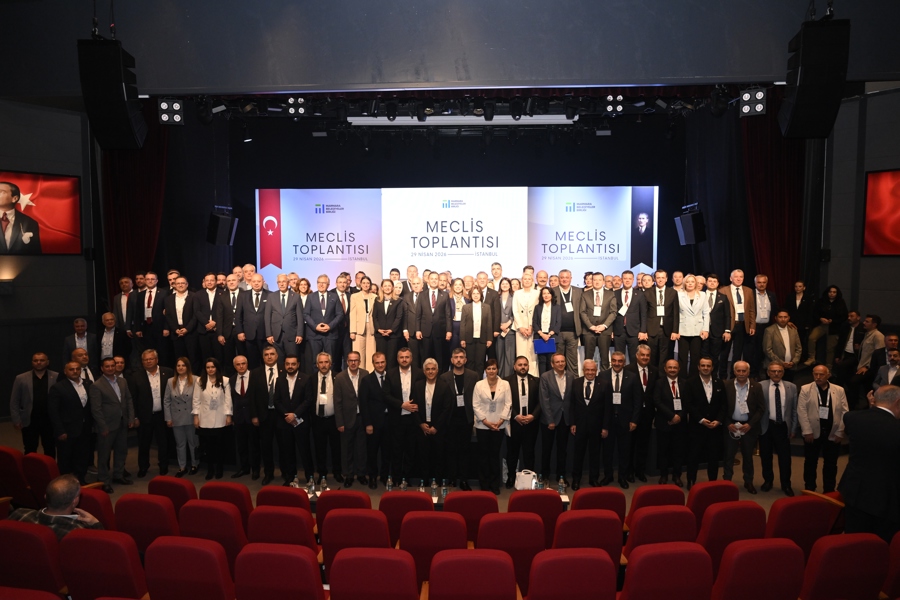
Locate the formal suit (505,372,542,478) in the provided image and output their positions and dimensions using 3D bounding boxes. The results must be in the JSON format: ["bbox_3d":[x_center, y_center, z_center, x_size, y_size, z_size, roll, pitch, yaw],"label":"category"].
[{"bbox_3d":[0.974,1.697,7.949,0.560,1.502,0.340,0,4,6],"label":"formal suit"}]

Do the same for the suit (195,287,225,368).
[{"bbox_3d":[-3.617,0.549,9.100,0.540,1.449,0.330,-1,4,-10],"label":"suit"}]

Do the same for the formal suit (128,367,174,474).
[{"bbox_3d":[-4.131,1.675,8.287,0.580,1.526,0.360,-1,4,-22],"label":"formal suit"}]

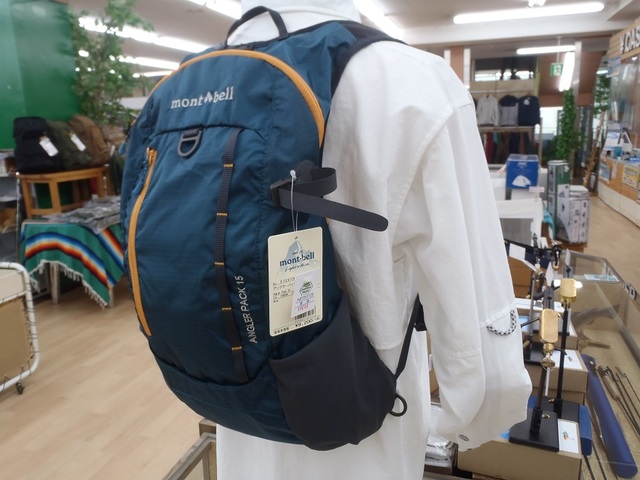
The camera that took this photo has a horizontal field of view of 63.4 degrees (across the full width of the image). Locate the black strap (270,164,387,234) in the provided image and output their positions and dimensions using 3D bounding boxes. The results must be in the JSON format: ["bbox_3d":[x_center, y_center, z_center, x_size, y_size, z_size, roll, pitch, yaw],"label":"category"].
[{"bbox_3d":[0.010,-0.046,0.550,0.120,0.056,0.048,10,10,5],"label":"black strap"}]

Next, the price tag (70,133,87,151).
[{"bbox_3d":[-1.987,-0.809,4.250,0.008,0.145,0.060,-4,34,42],"label":"price tag"}]

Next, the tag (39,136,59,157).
[{"bbox_3d":[-2.201,-0.758,4.200,0.075,0.150,0.008,-44,21,-28],"label":"tag"}]

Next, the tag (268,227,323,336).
[{"bbox_3d":[-0.026,0.045,0.560,0.070,0.111,0.005,-11,18,-36],"label":"tag"}]

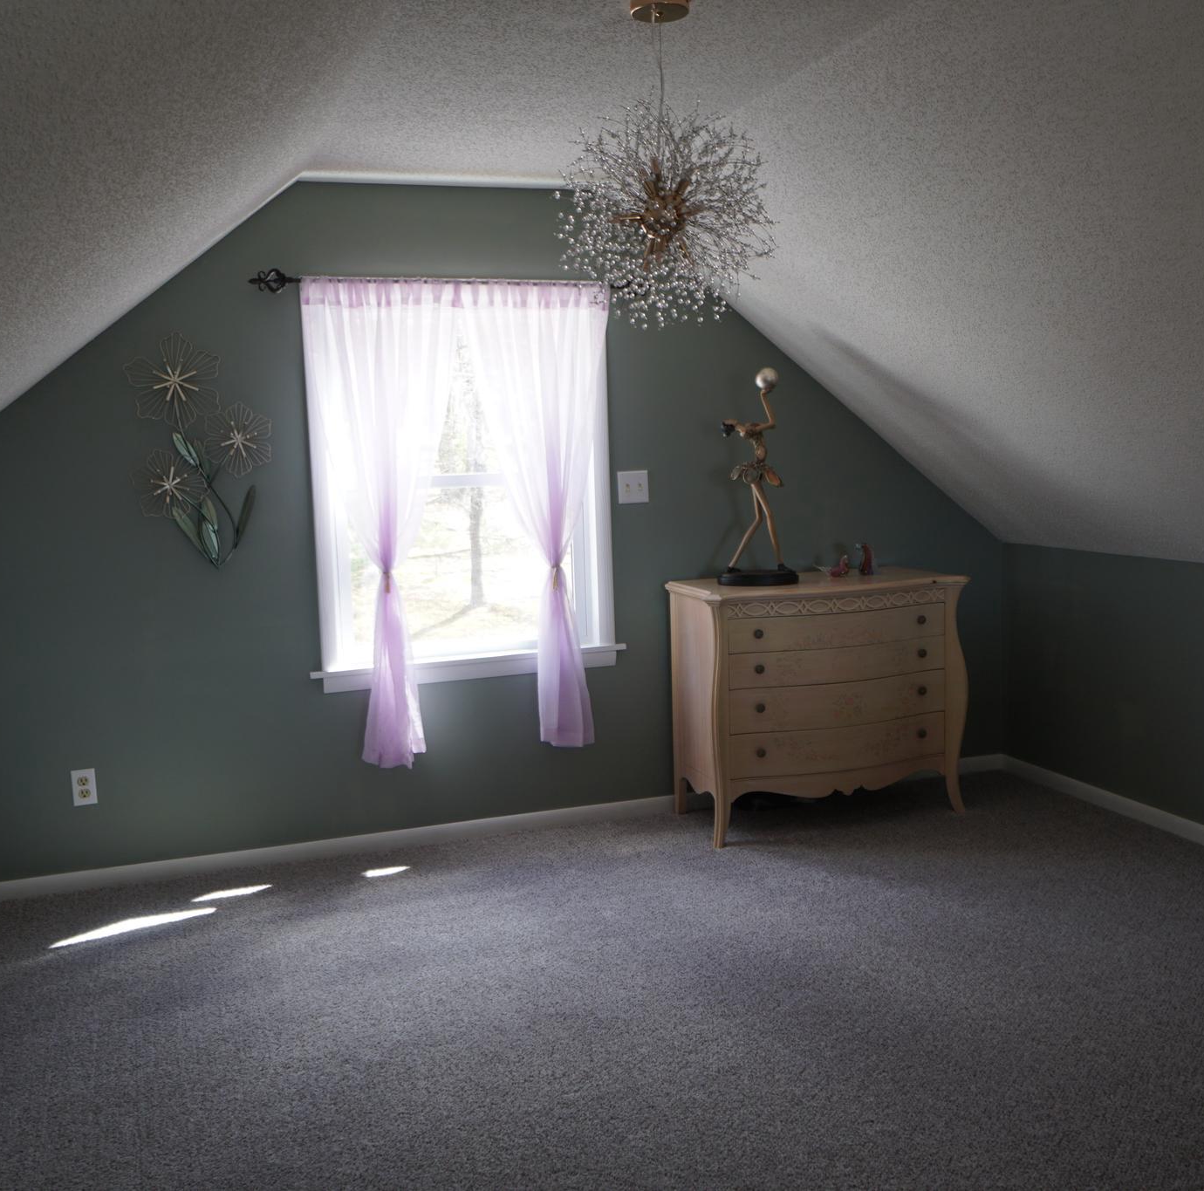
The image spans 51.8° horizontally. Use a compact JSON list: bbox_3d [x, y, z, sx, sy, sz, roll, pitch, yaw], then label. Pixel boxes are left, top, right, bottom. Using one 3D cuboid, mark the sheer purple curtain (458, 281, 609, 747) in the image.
[{"bbox_3d":[-0.198,-0.266,4.286,0.537,1.618,0.090,-4,7,-18],"label":"sheer purple curtain"}]

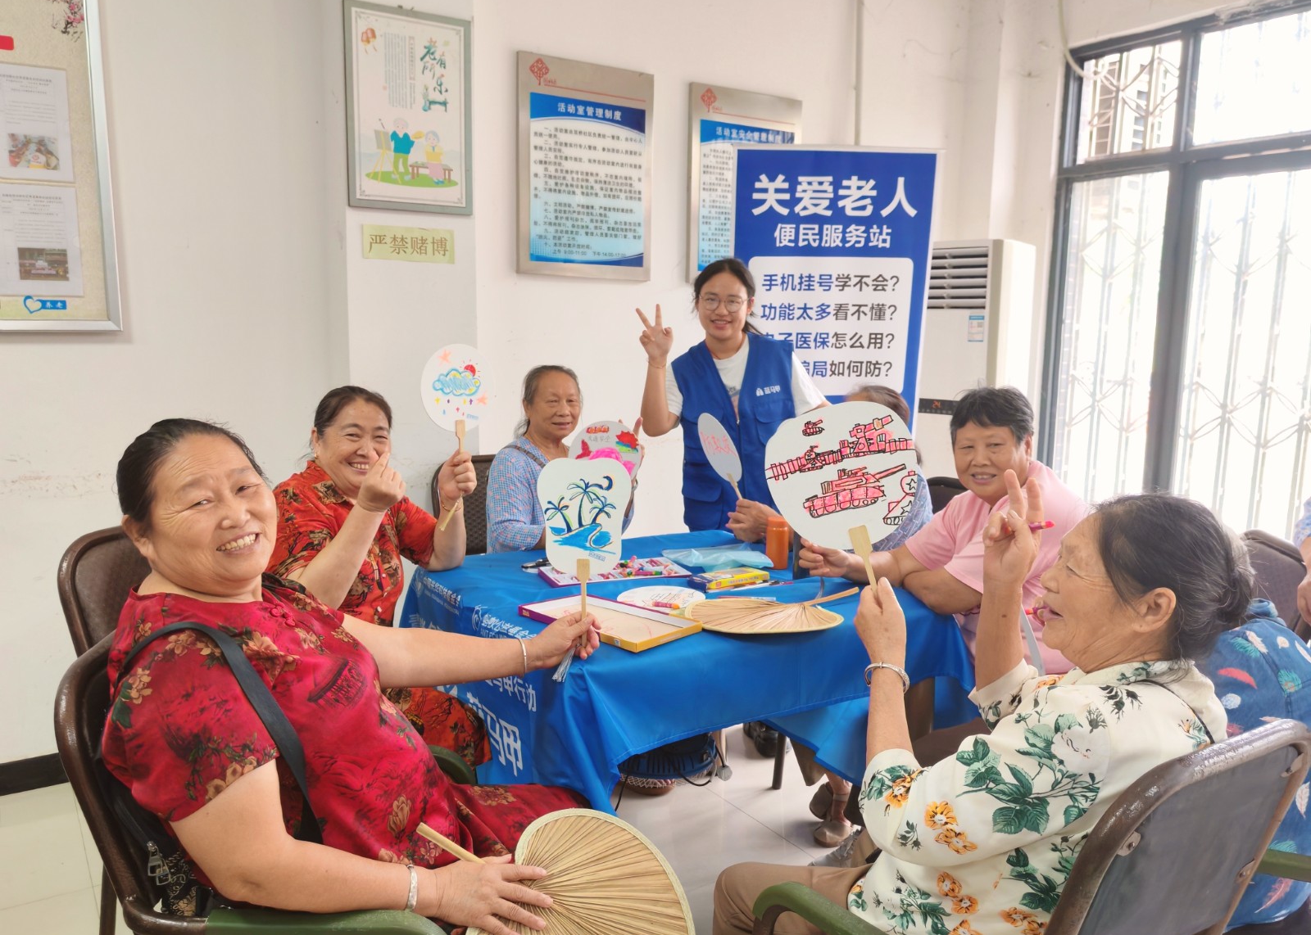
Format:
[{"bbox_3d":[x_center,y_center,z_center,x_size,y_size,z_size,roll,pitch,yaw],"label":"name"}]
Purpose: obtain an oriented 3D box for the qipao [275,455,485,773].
[{"bbox_3d":[-0.620,0.310,2.270,0.500,0.720,0.470,7,11,37],"label":"qipao"}]

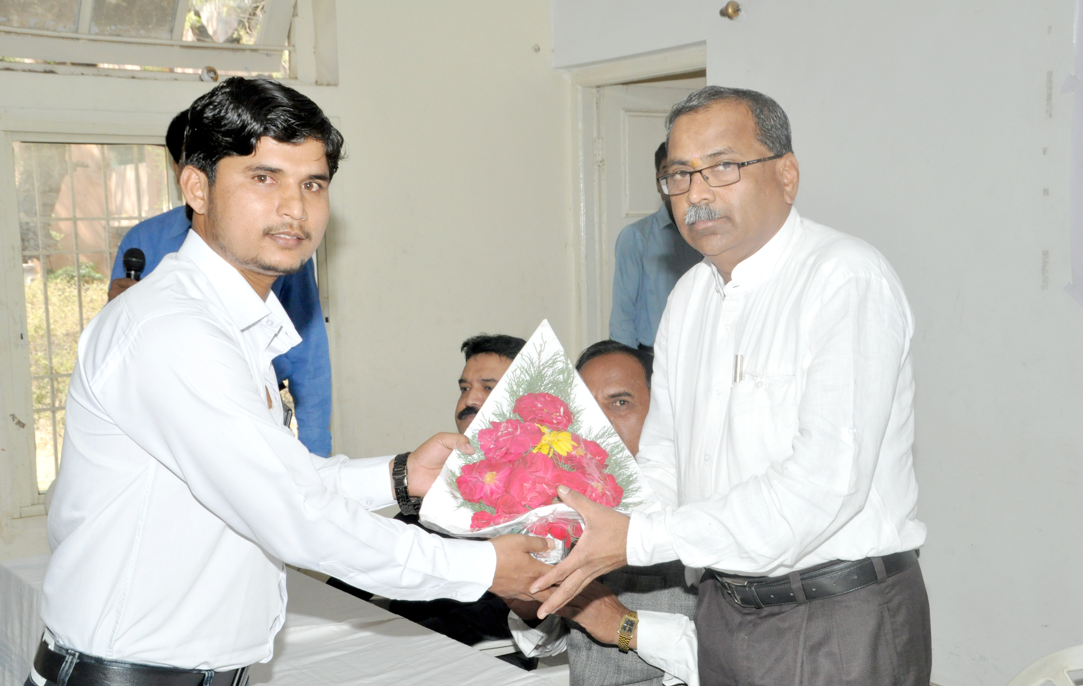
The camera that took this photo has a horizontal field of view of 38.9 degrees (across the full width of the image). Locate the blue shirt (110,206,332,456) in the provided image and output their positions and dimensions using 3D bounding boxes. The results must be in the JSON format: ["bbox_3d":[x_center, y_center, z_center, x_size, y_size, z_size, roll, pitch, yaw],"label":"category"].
[{"bbox_3d":[-0.770,-0.027,3.680,0.540,0.620,0.320,-1,6,0],"label":"blue shirt"}]

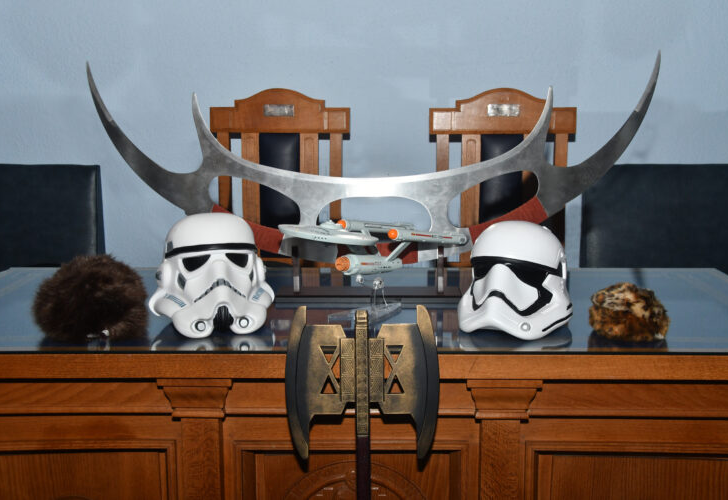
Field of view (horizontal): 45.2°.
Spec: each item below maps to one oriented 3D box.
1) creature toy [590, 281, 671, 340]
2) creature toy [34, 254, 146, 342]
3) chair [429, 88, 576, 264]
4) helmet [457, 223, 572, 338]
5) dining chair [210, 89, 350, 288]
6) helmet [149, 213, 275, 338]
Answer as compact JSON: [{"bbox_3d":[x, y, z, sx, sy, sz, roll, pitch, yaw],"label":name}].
[{"bbox_3d":[0.511,0.120,1.685,0.144,0.108,0.130,0,10,0],"label":"creature toy"},{"bbox_3d":[-0.524,0.093,1.689,0.204,0.161,0.198,0,10,0],"label":"creature toy"},{"bbox_3d":[0.410,0.153,2.494,0.450,1.200,0.520,0,10,0],"label":"chair"},{"bbox_3d":[0.294,0.058,1.697,0.200,0.226,0.224,7,13,34],"label":"helmet"},{"bbox_3d":[-0.259,0.135,2.594,0.450,1.200,0.520,0,10,0],"label":"dining chair"},{"bbox_3d":[-0.298,0.048,1.719,0.234,0.237,0.243,-4,11,-22],"label":"helmet"}]

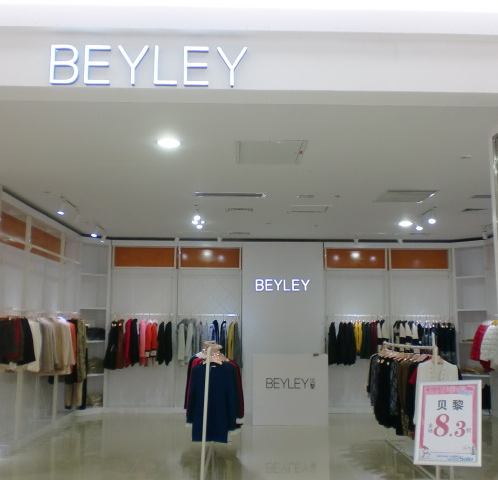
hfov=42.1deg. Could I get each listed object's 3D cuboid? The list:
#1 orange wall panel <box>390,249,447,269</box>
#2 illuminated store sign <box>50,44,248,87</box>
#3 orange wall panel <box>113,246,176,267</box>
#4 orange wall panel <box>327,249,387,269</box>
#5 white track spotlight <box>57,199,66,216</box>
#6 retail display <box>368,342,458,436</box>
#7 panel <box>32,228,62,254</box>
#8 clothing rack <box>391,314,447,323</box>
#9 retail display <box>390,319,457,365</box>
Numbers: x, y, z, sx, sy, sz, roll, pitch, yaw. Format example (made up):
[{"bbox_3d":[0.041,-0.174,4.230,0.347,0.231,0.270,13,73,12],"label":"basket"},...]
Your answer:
[{"bbox_3d":[2.993,0.325,11.365,1.040,0.350,0.050,0,-8,-1],"label":"orange wall panel"},{"bbox_3d":[-0.651,-1.139,4.250,1.275,0.260,0.060,0,-7,-1],"label":"illuminated store sign"},{"bbox_3d":[-1.826,0.289,11.285,1.070,0.350,0.050,0,-8,-1],"label":"orange wall panel"},{"bbox_3d":[1.894,0.331,11.489,1.060,0.345,0.050,0,-7,-1],"label":"orange wall panel"},{"bbox_3d":[-2.344,-0.408,8.064,0.090,0.210,0.100,-5,-9,35],"label":"white track spotlight"},{"bbox_3d":[1.841,1.744,7.502,0.500,1.060,2.350,0,-7,-1],"label":"retail display"},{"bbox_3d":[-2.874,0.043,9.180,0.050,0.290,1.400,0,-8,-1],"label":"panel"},{"bbox_3d":[2.878,1.331,10.973,0.980,0.100,0.100,0,-8,-1],"label":"clothing rack"},{"bbox_3d":[2.968,1.721,10.992,1.010,0.770,0.480,0,-7,-1],"label":"retail display"}]

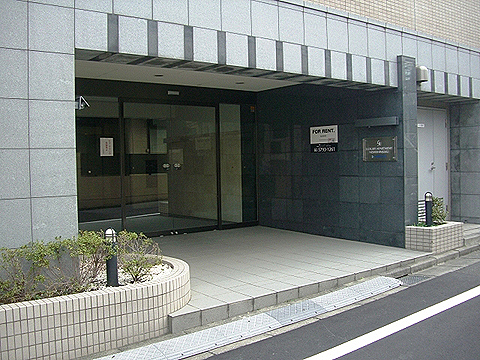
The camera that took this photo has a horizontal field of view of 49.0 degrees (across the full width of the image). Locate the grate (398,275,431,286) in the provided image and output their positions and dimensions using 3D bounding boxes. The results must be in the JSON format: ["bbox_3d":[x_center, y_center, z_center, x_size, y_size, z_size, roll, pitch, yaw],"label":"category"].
[{"bbox_3d":[1.970,1.168,6.088,0.440,0.030,0.270,-3,3,-39],"label":"grate"}]

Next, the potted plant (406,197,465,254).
[{"bbox_3d":[2.731,0.625,7.405,0.850,0.700,0.510,-3,3,-39],"label":"potted plant"}]

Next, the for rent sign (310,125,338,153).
[{"bbox_3d":[1.399,-0.668,8.683,0.030,0.445,0.640,-3,3,-35],"label":"for rent sign"}]

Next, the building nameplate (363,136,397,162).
[{"bbox_3d":[2.059,-0.440,7.737,0.035,0.355,0.630,-3,3,-35],"label":"building nameplate"}]

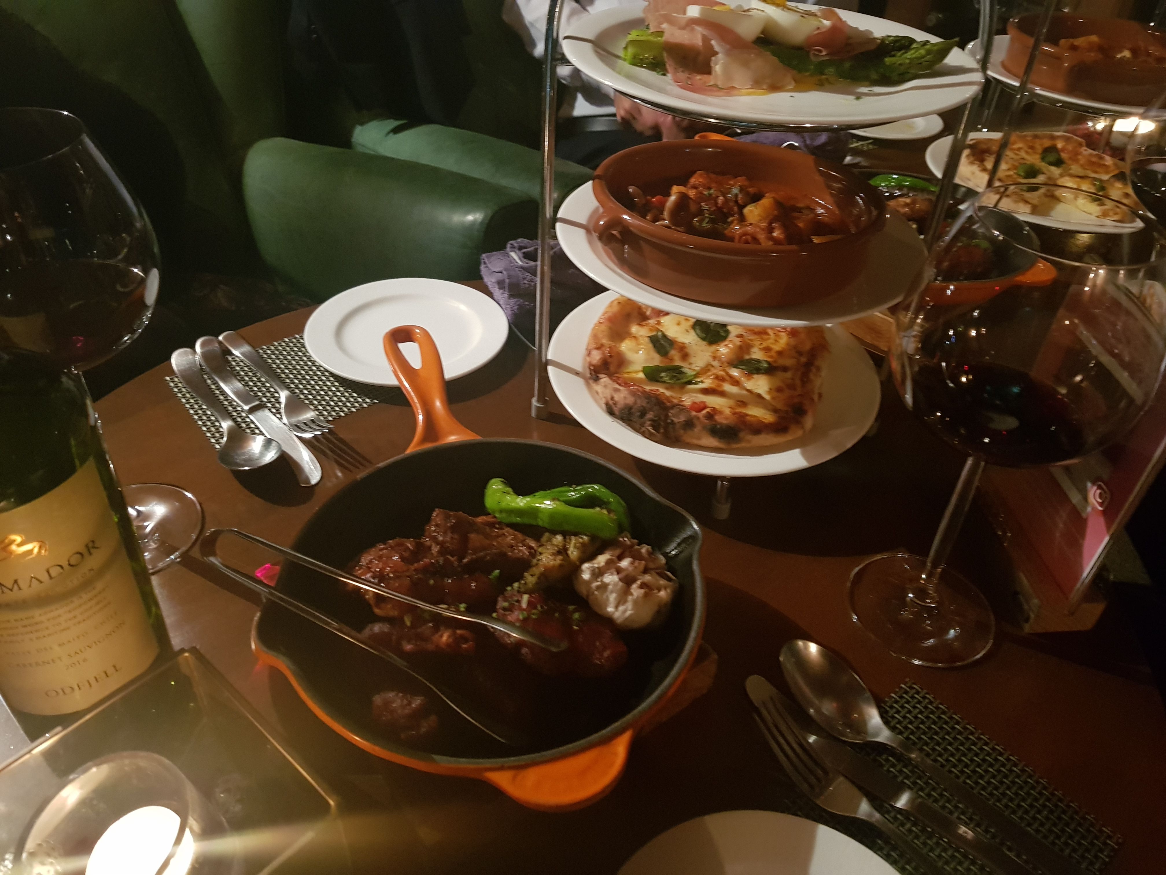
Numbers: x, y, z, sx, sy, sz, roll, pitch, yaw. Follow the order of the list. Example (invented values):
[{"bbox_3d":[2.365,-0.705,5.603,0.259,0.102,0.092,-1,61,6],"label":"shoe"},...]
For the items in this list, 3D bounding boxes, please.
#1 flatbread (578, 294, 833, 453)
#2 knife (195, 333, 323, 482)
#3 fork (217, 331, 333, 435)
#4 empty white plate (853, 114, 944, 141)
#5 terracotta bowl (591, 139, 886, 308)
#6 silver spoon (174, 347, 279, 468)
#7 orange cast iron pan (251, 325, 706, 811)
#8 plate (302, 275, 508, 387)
[{"bbox_3d":[0.097,-0.056,0.655,0.185,0.030,0.175,1,40,-4],"label":"flatbread"},{"bbox_3d":[-0.248,-0.025,0.663,0.021,0.012,0.214,-23,47,-30],"label":"knife"},{"bbox_3d":[-0.242,-0.045,0.679,0.025,0.022,0.181,-26,49,-32],"label":"fork"},{"bbox_3d":[0.400,-0.429,1.196,0.173,0.021,0.173,5,39,0],"label":"empty white plate"},{"bbox_3d":[0.097,-0.140,0.570,0.188,0.048,0.180,3,40,-2],"label":"terracotta bowl"},{"bbox_3d":[-0.270,-0.026,0.652,0.041,0.024,0.192,-24,47,-30],"label":"silver spoon"},{"bbox_3d":[-0.067,0.054,0.526,0.254,0.055,0.372,-10,42,-17],"label":"orange cast iron pan"},{"bbox_3d":[-0.146,-0.084,0.739,0.165,0.021,0.165,3,40,-2],"label":"plate"}]

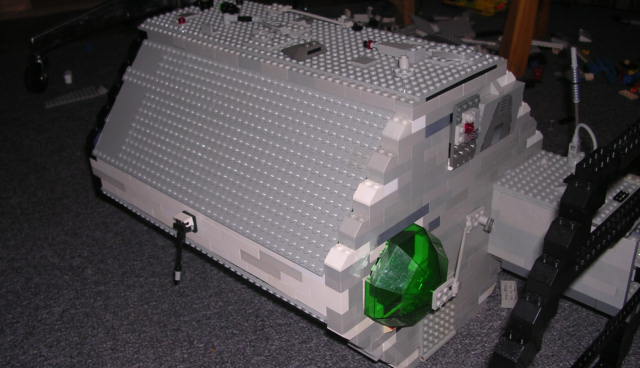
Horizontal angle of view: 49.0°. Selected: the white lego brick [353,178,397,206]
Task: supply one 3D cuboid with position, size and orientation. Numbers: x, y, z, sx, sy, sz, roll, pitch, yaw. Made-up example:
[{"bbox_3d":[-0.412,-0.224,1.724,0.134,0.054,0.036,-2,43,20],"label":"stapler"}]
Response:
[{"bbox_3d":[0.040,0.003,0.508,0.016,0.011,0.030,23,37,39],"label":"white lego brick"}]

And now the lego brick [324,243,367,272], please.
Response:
[{"bbox_3d":[0.019,0.049,0.506,0.016,0.011,0.030,23,37,39],"label":"lego brick"}]

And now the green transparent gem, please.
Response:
[{"bbox_3d":[0.074,0.076,0.541,0.035,0.080,0.081,23,37,39],"label":"green transparent gem"}]

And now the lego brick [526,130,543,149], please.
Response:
[{"bbox_3d":[0.197,-0.046,0.664,0.016,0.011,0.031,23,37,39],"label":"lego brick"}]

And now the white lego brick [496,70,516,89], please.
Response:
[{"bbox_3d":[0.150,-0.090,0.589,0.016,0.011,0.032,23,37,39],"label":"white lego brick"}]

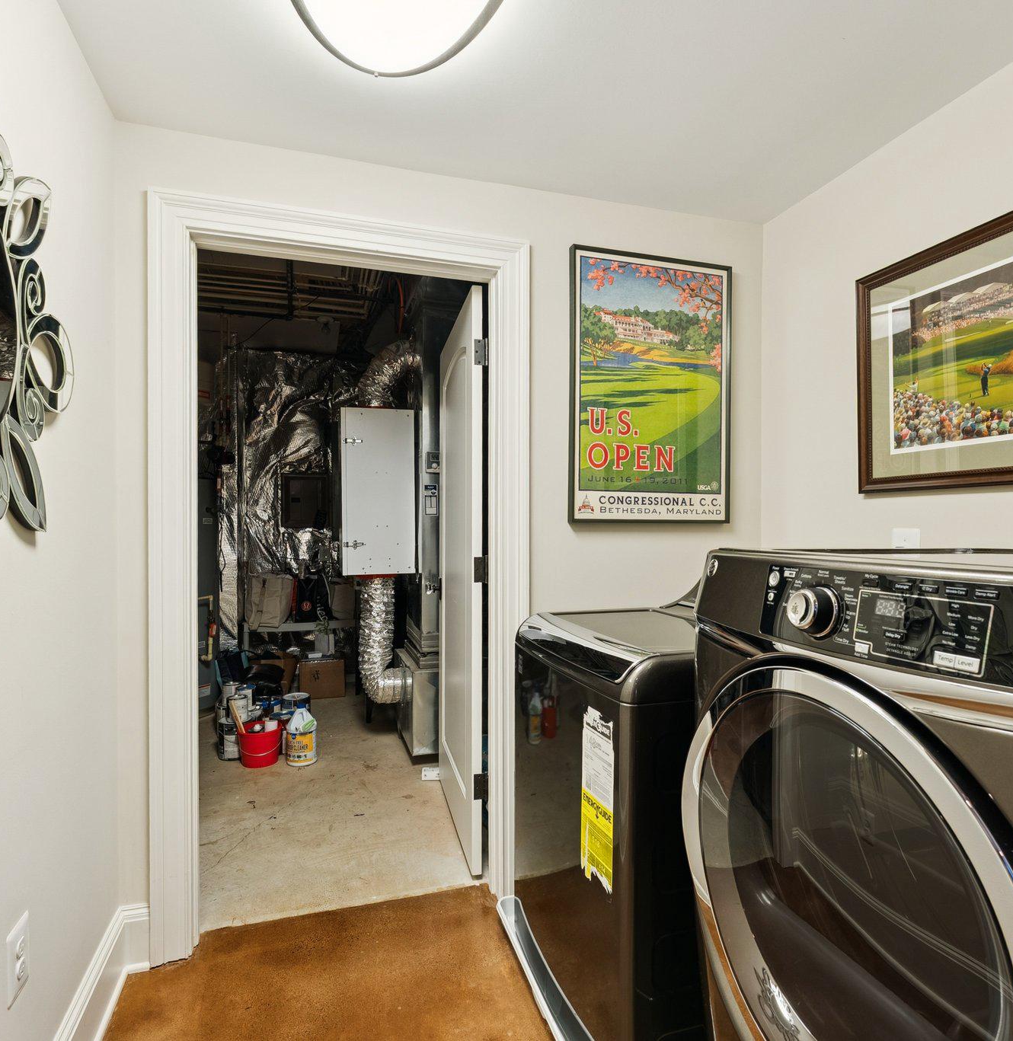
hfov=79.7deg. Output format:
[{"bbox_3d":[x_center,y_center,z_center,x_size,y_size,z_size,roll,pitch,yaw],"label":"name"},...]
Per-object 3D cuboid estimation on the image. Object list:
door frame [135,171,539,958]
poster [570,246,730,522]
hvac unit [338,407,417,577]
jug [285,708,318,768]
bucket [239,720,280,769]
[{"bbox_3d":[-0.478,0.164,1.925,1.123,2.169,0.150,0,0,-17],"label":"door frame"},{"bbox_3d":[0.524,-0.458,2.156,0.622,0.940,0.027,0,0,-17],"label":"poster"},{"bbox_3d":[-0.676,-0.139,3.130,0.352,0.806,0.380,0,0,-17],"label":"hvac unit"},{"bbox_3d":[-1.060,1.099,3.153,0.152,0.297,0.149,0,0,-7],"label":"jug"},{"bbox_3d":[-1.276,1.157,3.145,0.217,0.180,0.217,0,0,-17],"label":"bucket"}]

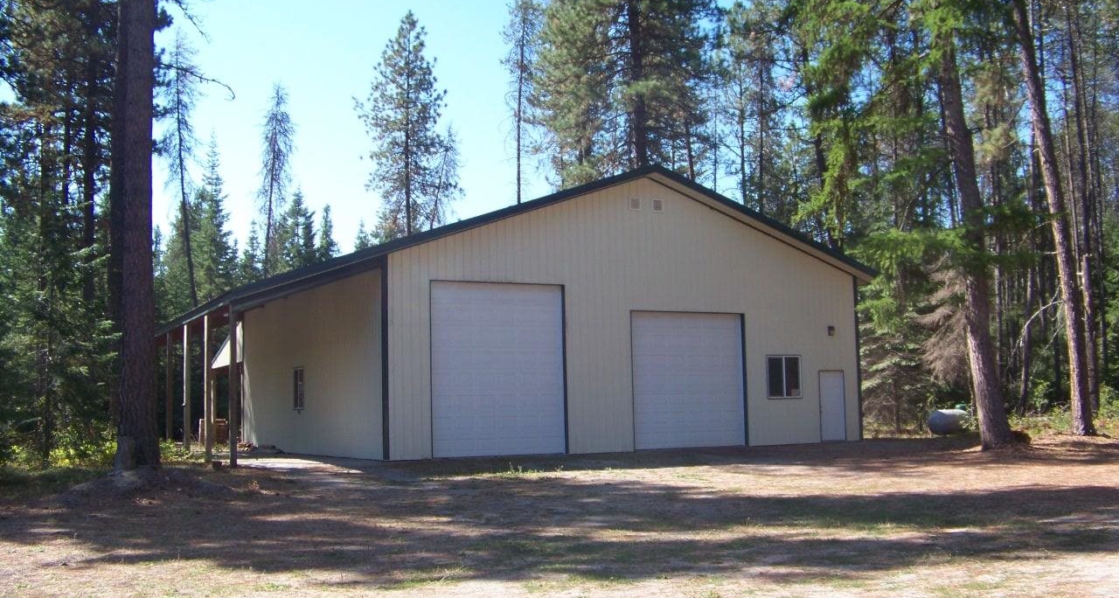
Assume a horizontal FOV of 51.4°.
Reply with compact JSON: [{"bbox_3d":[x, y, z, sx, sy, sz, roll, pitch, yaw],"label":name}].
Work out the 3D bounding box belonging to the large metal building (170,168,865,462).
[{"bbox_3d":[-2.694,0.971,37.248,18.700,7.550,16.400,2,-6,-27],"label":"large metal building"}]

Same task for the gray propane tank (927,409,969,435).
[{"bbox_3d":[12.791,3.895,37.300,2.500,0.980,0.830,2,-6,-27],"label":"gray propane tank"}]

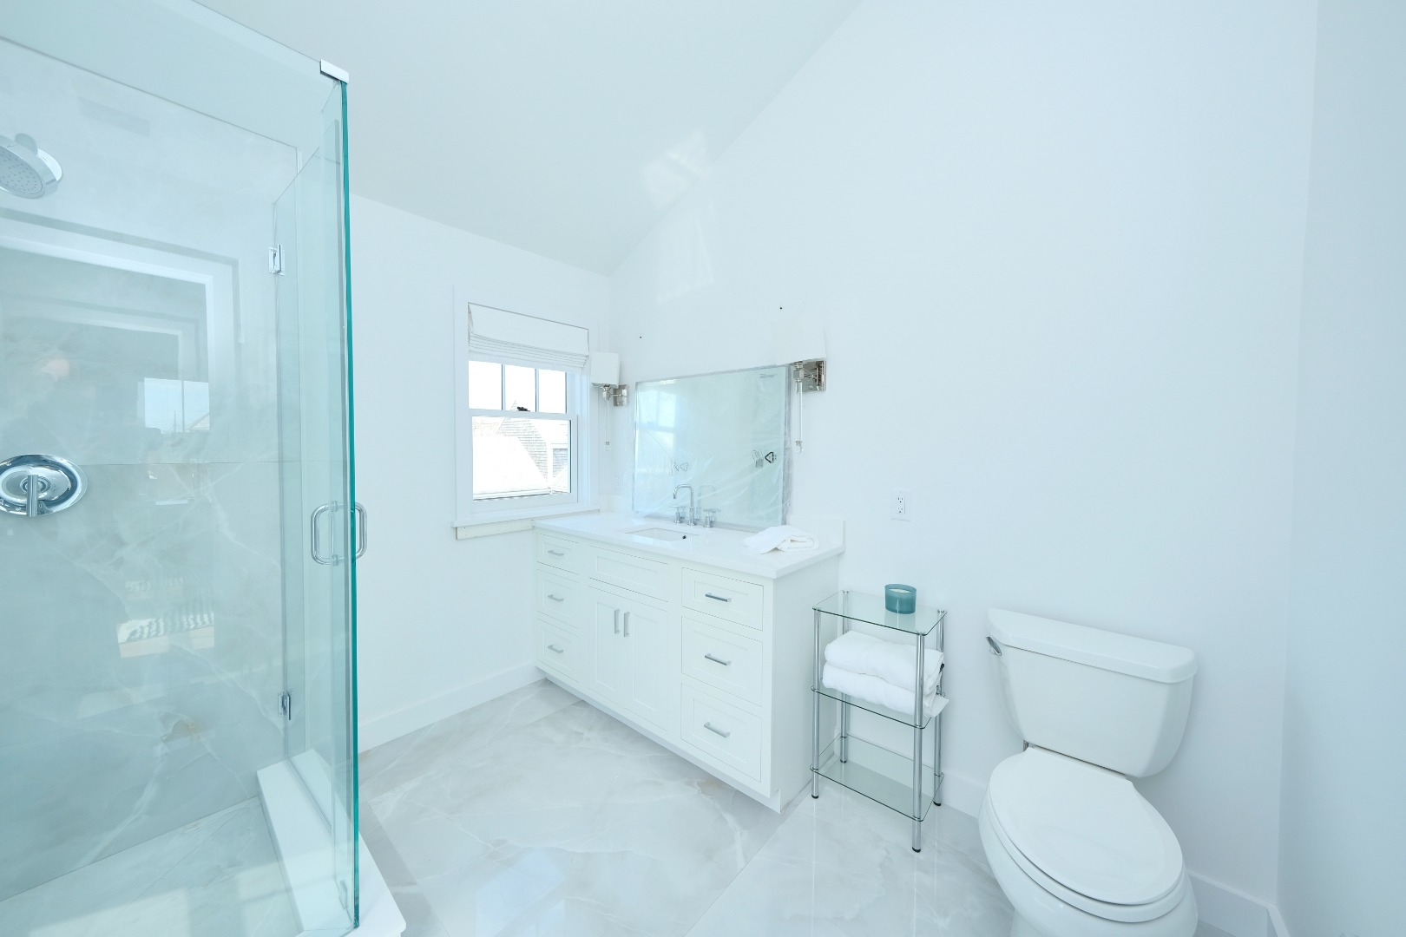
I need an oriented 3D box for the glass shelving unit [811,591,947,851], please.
[{"bbox_3d":[0.634,0.872,1.713,0.397,0.717,0.303,2,2,40],"label":"glass shelving unit"}]

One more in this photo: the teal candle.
[{"bbox_3d":[0.719,0.473,1.703,0.104,0.082,0.104,2,2,40],"label":"teal candle"}]

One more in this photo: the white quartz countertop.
[{"bbox_3d":[-0.172,0.332,2.277,1.553,0.030,0.552,2,2,40],"label":"white quartz countertop"}]

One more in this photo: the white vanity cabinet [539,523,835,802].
[{"bbox_3d":[-0.177,0.778,2.299,1.527,0.860,0.542,2,2,40],"label":"white vanity cabinet"}]

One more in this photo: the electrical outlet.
[{"bbox_3d":[0.771,0.140,1.824,0.074,0.117,0.006,2,2,40],"label":"electrical outlet"}]

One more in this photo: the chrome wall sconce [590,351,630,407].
[{"bbox_3d":[-0.569,-0.537,2.820,0.155,0.312,0.207,2,2,40],"label":"chrome wall sconce"}]

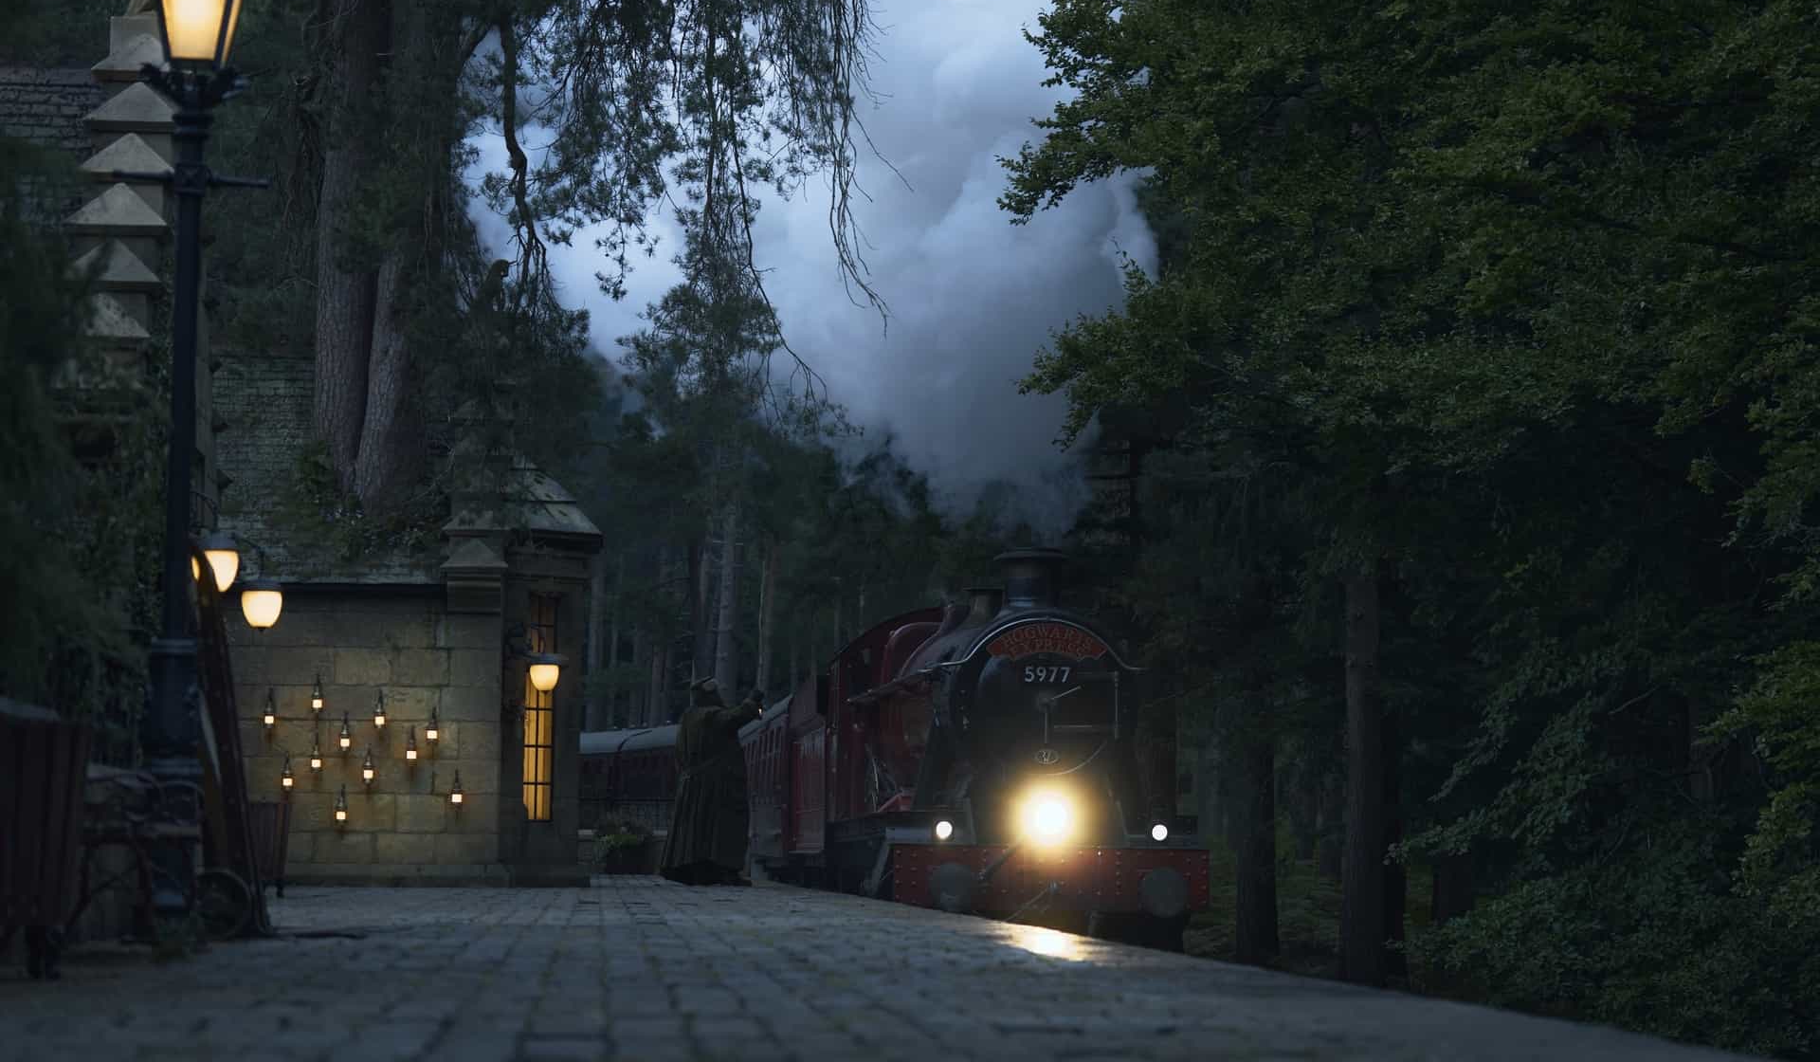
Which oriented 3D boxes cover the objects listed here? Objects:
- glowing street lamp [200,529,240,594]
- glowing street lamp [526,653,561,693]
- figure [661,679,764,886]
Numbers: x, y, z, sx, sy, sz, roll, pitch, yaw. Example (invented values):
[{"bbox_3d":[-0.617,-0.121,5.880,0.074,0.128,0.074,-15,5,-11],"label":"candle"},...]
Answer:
[{"bbox_3d":[-4.163,0.192,23.100,0.300,0.380,0.300,1,-5,-5],"label":"glowing street lamp"},{"bbox_3d":[-3.446,1.344,36.200,0.310,0.380,0.310,1,-5,-5],"label":"glowing street lamp"},{"bbox_3d":[-2.168,2.725,41.700,1.000,2.220,0.850,4,-6,-37],"label":"figure"}]

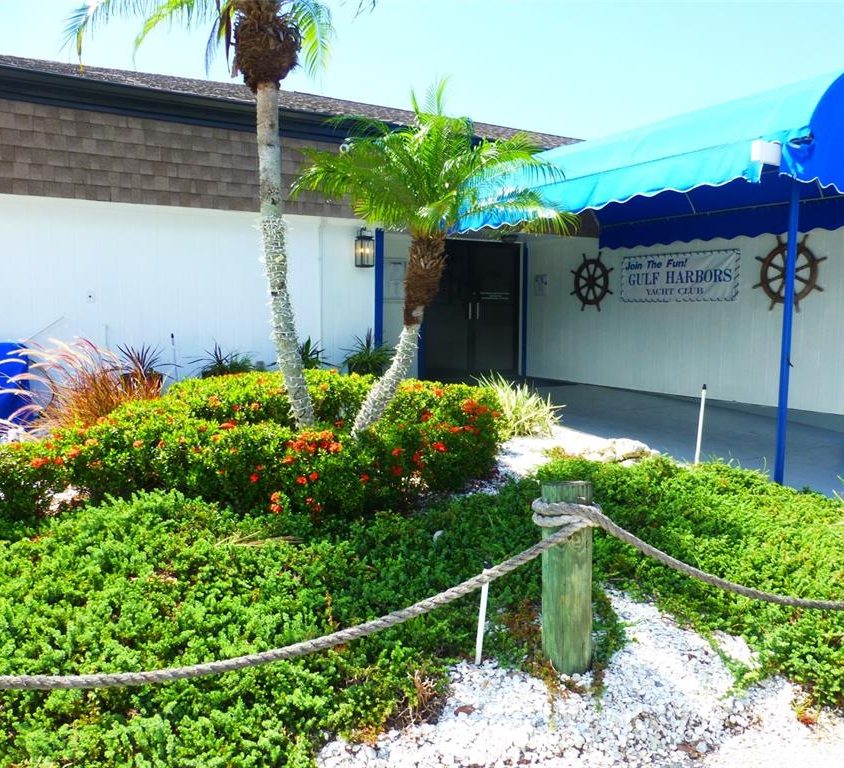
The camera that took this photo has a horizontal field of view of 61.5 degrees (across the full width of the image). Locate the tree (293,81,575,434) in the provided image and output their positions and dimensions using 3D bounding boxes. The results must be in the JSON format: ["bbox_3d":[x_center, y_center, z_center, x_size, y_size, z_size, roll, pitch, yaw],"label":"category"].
[{"bbox_3d":[0.091,-0.911,5.650,2.150,2.950,2.100,0,6,0],"label":"tree"}]

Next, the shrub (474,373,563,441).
[{"bbox_3d":[0.921,0.203,6.850,0.830,0.630,0.800,0,6,0],"label":"shrub"}]

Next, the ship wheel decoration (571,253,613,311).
[{"bbox_3d":[2.474,-1.502,10.468,0.070,0.865,0.870,-3,7,-31],"label":"ship wheel decoration"}]

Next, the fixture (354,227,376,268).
[{"bbox_3d":[-0.650,-1.509,7.963,0.165,0.430,0.215,-3,7,-31],"label":"fixture"}]

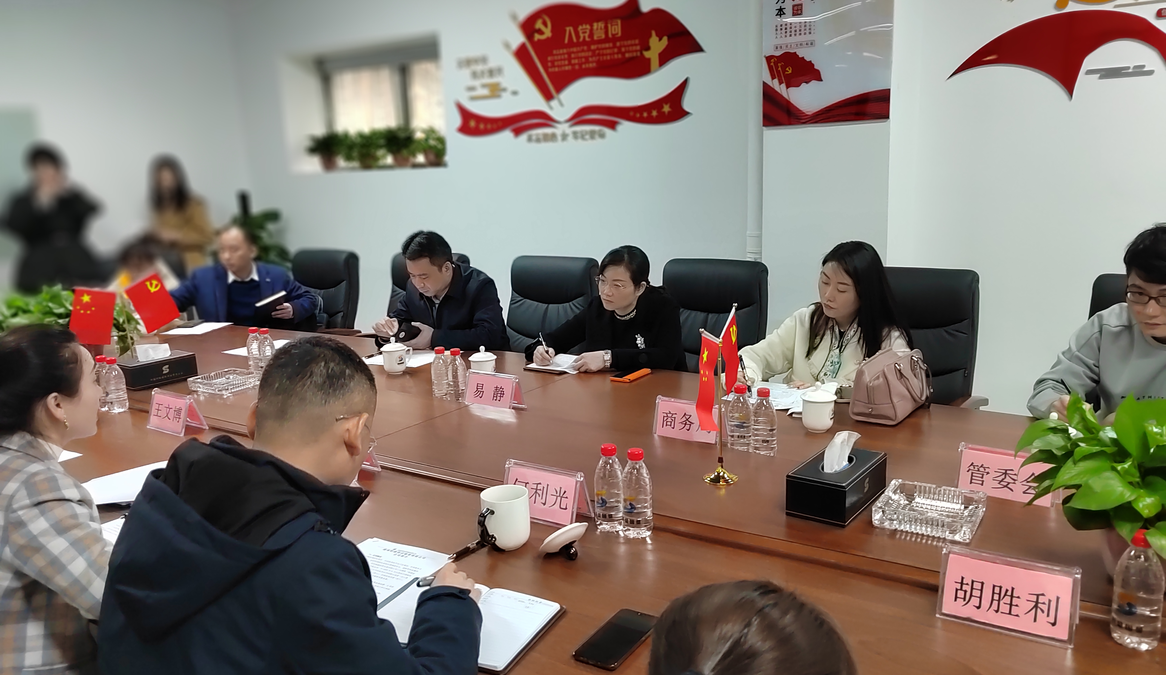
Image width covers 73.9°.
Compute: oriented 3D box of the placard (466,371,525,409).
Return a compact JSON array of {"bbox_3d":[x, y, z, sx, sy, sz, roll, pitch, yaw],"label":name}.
[{"bbox_3d":[-0.304,0.179,2.667,0.195,0.110,0.080,5,13,30],"label":"placard"}]

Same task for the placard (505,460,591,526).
[{"bbox_3d":[-0.084,0.345,1.736,0.195,0.110,0.080,4,13,30],"label":"placard"}]

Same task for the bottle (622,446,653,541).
[{"bbox_3d":[0.108,0.315,1.565,0.062,0.179,0.062,-2,10,0],"label":"bottle"}]

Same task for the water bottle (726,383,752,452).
[{"bbox_3d":[0.405,0.210,1.990,0.061,0.175,0.061,5,14,31],"label":"water bottle"}]

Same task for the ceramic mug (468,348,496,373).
[{"bbox_3d":[-0.354,0.096,2.774,0.096,0.130,0.114,-1,12,7],"label":"ceramic mug"}]

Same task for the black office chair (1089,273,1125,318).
[{"bbox_3d":[1.990,0.355,2.653,0.600,1.089,0.670,4,12,29],"label":"black office chair"}]

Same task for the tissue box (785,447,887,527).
[{"bbox_3d":[0.560,0.320,1.707,0.125,0.089,0.248,6,13,37],"label":"tissue box"}]

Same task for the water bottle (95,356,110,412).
[{"bbox_3d":[-1.680,0.161,2.723,0.063,0.183,0.063,5,13,30],"label":"water bottle"}]

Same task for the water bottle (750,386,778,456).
[{"bbox_3d":[0.494,0.227,2.111,0.063,0.183,0.063,5,13,30],"label":"water bottle"}]

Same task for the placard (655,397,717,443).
[{"bbox_3d":[0.308,0.231,2.205,0.195,0.103,0.080,5,13,35],"label":"placard"}]

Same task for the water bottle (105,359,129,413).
[{"bbox_3d":[-1.557,0.159,2.581,0.061,0.175,0.061,5,14,31],"label":"water bottle"}]

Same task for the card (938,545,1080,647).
[{"bbox_3d":[0.696,0.413,1.272,0.195,0.110,0.080,5,13,31],"label":"card"}]

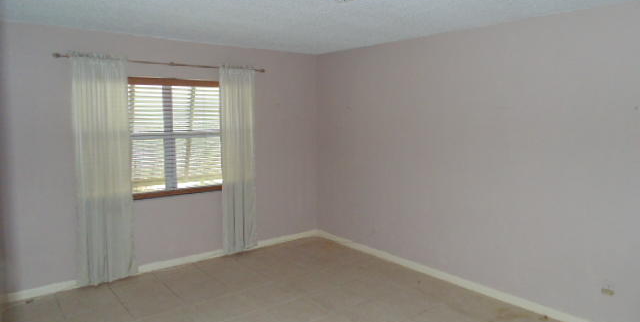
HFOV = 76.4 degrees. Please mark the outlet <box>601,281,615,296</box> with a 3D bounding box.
[{"bbox_3d":[2.137,0.950,3.026,0.025,0.112,0.080,-5,9,-40],"label":"outlet"}]

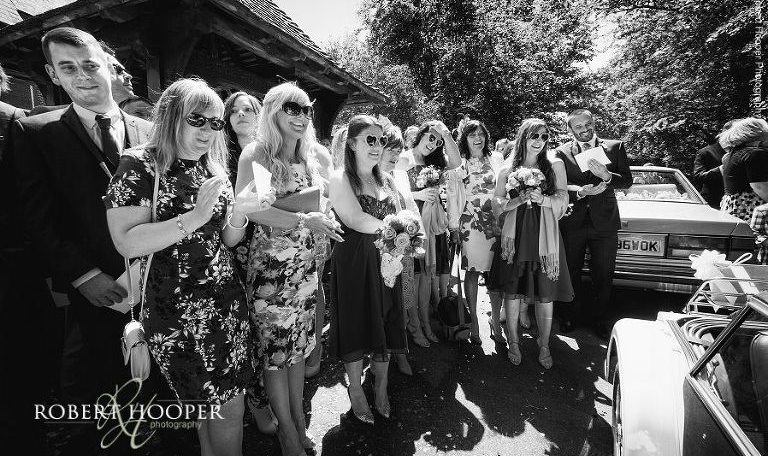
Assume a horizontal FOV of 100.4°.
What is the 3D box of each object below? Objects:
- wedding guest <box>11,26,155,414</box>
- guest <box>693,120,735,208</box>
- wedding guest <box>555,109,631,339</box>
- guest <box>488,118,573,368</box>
[{"bbox_3d":[-1.040,0.250,1.240,0.350,1.830,0.500,4,9,30],"label":"wedding guest"},{"bbox_3d":[3.641,-0.186,3.525,0.550,1.820,0.420,-1,11,-6],"label":"guest"},{"bbox_3d":[1.675,-0.017,2.571,0.560,1.810,0.460,5,10,33],"label":"wedding guest"},{"bbox_3d":[1.000,0.136,2.184,0.560,1.677,0.460,3,11,14],"label":"guest"}]

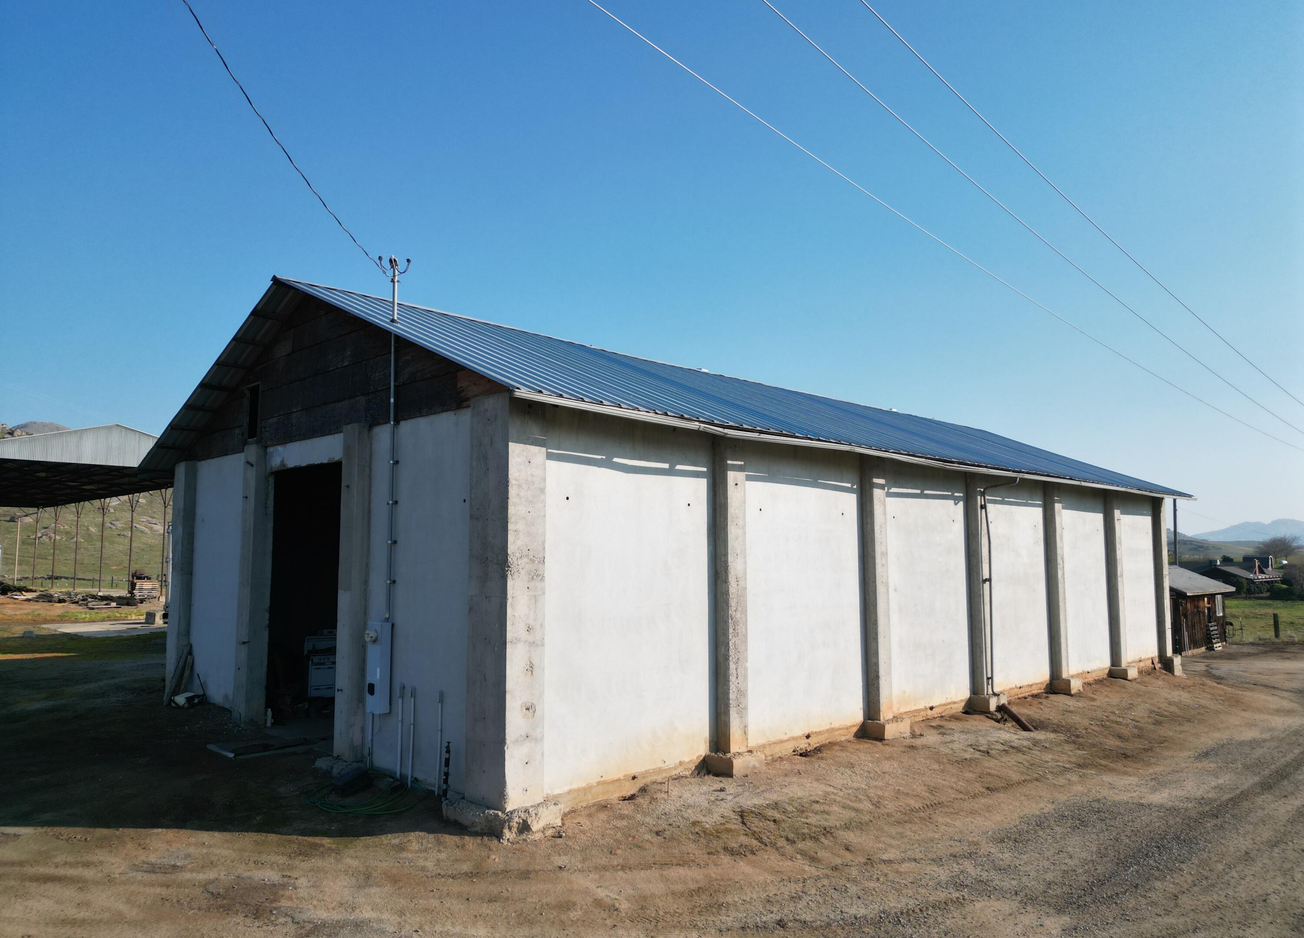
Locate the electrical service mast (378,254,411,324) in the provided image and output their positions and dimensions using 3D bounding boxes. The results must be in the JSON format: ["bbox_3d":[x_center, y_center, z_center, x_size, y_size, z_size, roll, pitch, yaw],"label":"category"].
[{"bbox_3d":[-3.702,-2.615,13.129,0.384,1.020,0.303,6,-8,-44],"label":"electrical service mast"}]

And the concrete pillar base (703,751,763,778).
[{"bbox_3d":[1.208,4.185,12.918,0.707,0.268,0.465,6,-8,-44],"label":"concrete pillar base"}]

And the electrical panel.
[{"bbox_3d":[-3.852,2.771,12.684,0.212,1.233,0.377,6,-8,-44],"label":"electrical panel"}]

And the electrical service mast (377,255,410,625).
[{"bbox_3d":[-3.696,-0.485,12.906,0.364,5.303,0.283,6,-8,-44],"label":"electrical service mast"}]

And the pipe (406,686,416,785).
[{"bbox_3d":[-3.196,3.561,12.008,0.071,1.293,0.071,6,-8,-44],"label":"pipe"}]

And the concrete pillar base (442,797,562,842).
[{"bbox_3d":[-1.773,4.029,10.662,0.859,0.333,1.232,6,-8,-44],"label":"concrete pillar base"}]

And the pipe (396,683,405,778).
[{"bbox_3d":[-3.401,3.537,12.221,0.071,1.273,0.071,6,-8,-44],"label":"pipe"}]

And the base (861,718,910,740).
[{"bbox_3d":[4.049,4.464,15.625,0.818,0.273,0.460,6,-8,-44],"label":"base"}]

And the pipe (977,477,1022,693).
[{"bbox_3d":[7.101,2.353,18.220,0.151,4.394,0.788,6,-8,-44],"label":"pipe"}]

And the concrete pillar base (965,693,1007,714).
[{"bbox_3d":[6.826,4.714,18.328,0.768,0.273,0.414,6,-8,-44],"label":"concrete pillar base"}]

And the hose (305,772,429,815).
[{"bbox_3d":[-3.664,4.150,11.616,1.192,0.121,1.919,6,-8,-44],"label":"hose"}]

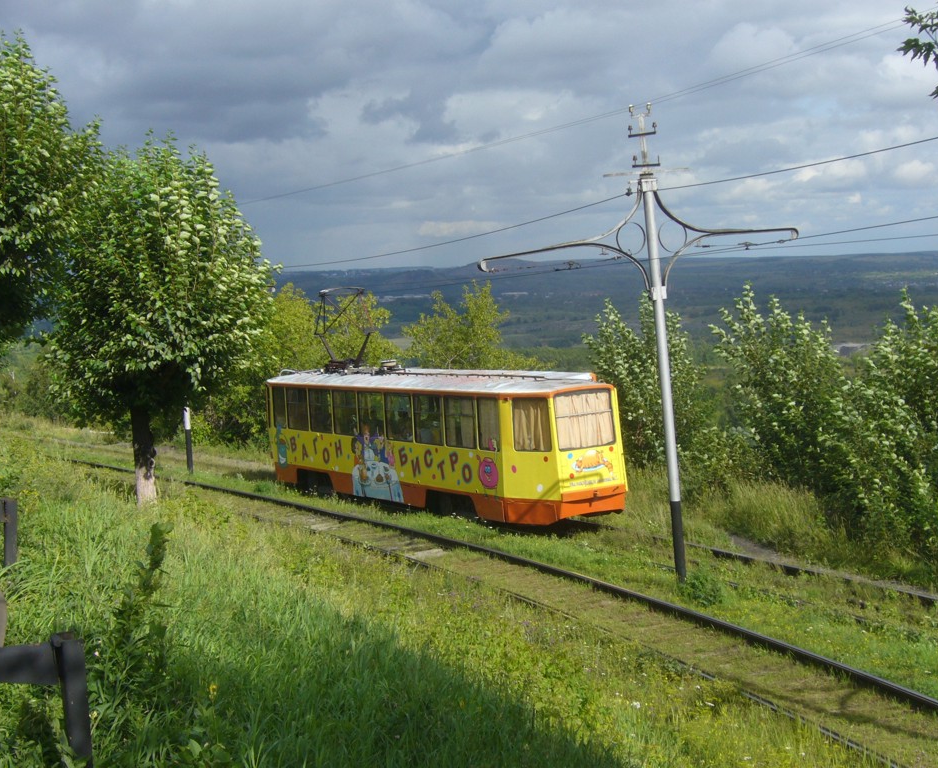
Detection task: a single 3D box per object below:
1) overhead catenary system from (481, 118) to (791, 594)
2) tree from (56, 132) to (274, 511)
[{"bbox_3d":[3.040,-0.570,25.800,6.500,7.700,0.400,-7,5,-30],"label":"overhead catenary system"},{"bbox_3d":[-7.650,-1.600,40.600,5.500,9.100,5.500,-3,4,0],"label":"tree"}]

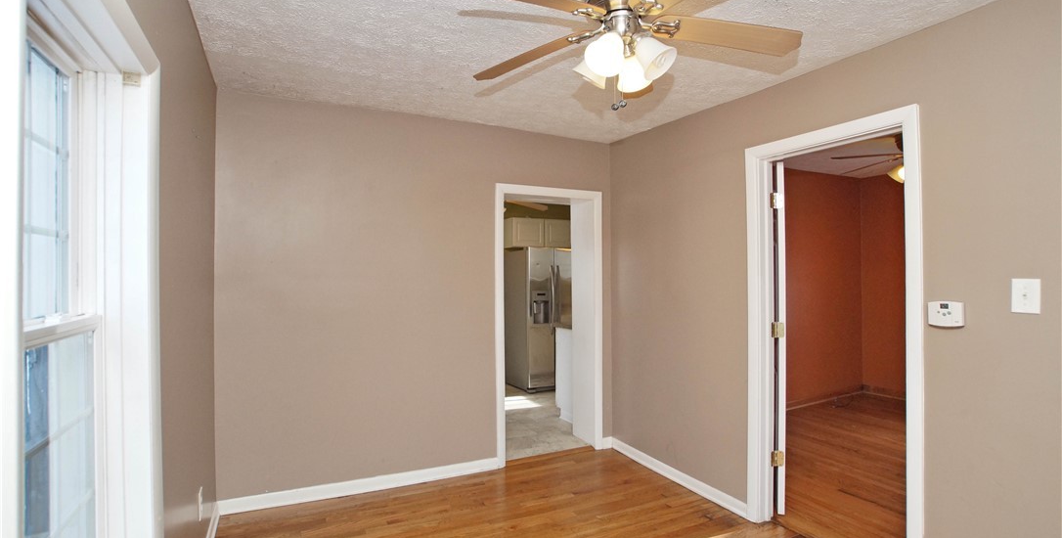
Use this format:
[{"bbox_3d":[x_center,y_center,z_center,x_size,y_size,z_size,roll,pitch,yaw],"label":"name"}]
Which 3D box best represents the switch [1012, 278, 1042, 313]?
[{"bbox_3d":[1.772,0.098,1.688,0.012,0.118,0.072,0,-1,-29],"label":"switch"}]

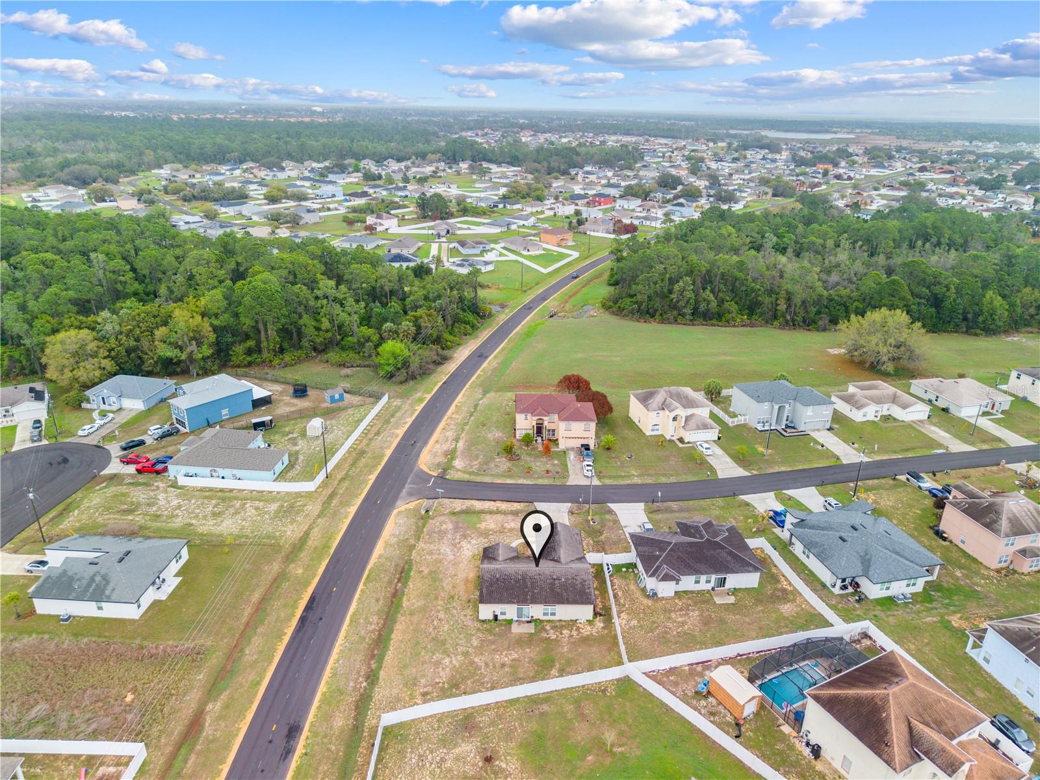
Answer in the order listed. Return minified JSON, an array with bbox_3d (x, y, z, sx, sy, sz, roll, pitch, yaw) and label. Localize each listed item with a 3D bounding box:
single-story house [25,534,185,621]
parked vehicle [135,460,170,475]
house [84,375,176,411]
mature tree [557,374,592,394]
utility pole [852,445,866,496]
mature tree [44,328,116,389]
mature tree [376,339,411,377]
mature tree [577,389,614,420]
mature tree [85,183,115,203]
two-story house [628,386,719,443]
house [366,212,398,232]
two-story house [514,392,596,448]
[{"bbox_3d":[-59.774,24.880,101.508,19.980,5.000,14.810,2,22,2],"label":"single-story house"},{"bbox_3d":[-67.418,14.304,132.256,5.550,1.850,1.950,2,22,3],"label":"parked vehicle"},{"bbox_3d":[-91.154,-0.363,168.682,16.000,5.000,13.300,4,22,7],"label":"house"},{"bbox_3d":[12.641,-0.954,170.153,8.000,5.600,8.000,1,21,0],"label":"mature tree"},{"bbox_3d":[61.831,14.950,131.330,0.800,10.300,0.800,-5,22,-15],"label":"utility pole"},{"bbox_3d":[-105.045,-7.908,172.528,16.800,12.200,16.800,1,21,0],"label":"mature tree"},{"bbox_3d":[-31.873,-8.000,181.439,8.300,8.700,8.300,1,21,0],"label":"mature tree"},{"bbox_3d":[16.830,3.315,163.289,7.500,6.600,7.300,1,22,0],"label":"mature tree"},{"bbox_3d":[-271.997,-127.241,467.004,17.000,11.300,16.000,1,22,0],"label":"mature tree"},{"bbox_3d":[34.209,4.406,159.738,14.900,7.900,16.600,-4,22,-12],"label":"two-story house"},{"bbox_3d":[-77.616,-93.758,402.529,13.300,7.500,14.100,14,25,28],"label":"house"},{"bbox_3d":[7.236,5.490,150.089,16.400,8.100,14.600,1,21,0],"label":"two-story house"}]

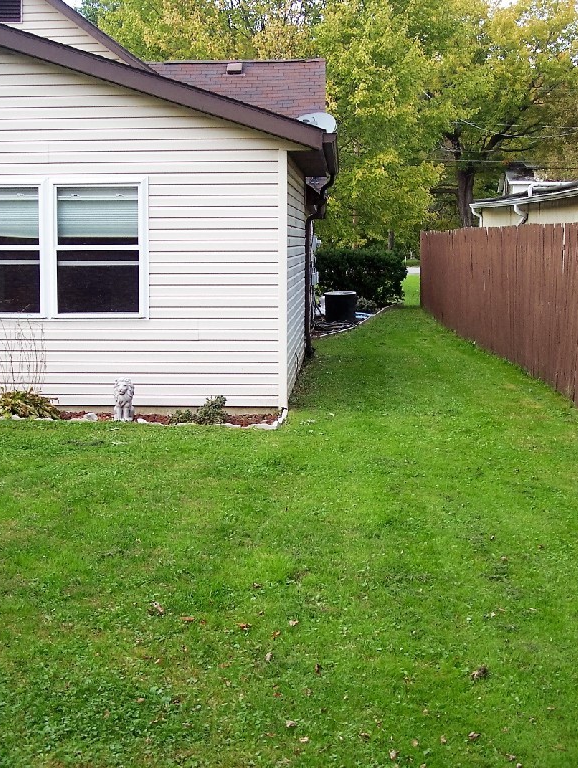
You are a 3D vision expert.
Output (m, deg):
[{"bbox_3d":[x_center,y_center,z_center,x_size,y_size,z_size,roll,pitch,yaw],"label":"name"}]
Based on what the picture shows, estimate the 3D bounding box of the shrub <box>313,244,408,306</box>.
[{"bbox_3d":[1.794,-2.780,29.329,2.363,1.408,1.400,0,7,3],"label":"shrub"}]

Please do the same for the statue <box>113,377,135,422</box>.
[{"bbox_3d":[-1.536,0.151,10.792,0.179,0.393,0.230,0,7,-2],"label":"statue"}]

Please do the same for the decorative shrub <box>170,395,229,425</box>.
[{"bbox_3d":[-0.832,0.239,10.757,0.534,0.246,0.420,0,7,3],"label":"decorative shrub"}]

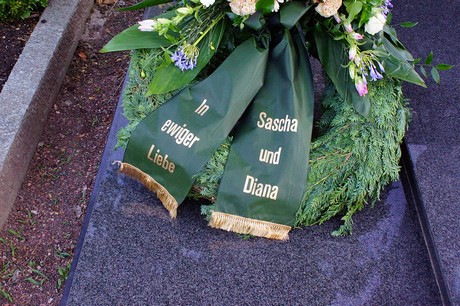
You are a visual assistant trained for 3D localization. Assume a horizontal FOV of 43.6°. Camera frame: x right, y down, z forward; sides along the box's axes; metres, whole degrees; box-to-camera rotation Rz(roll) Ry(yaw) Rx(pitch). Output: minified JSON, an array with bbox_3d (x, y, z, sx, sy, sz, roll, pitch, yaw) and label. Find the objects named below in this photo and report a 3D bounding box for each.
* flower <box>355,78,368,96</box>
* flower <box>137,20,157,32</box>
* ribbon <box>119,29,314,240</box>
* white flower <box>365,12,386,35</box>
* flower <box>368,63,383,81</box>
[{"bbox_3d":[0.320,-0.162,1.400,0.034,0.048,0.034,-12,3,0],"label":"flower"},{"bbox_3d":[-0.222,-0.337,1.530,0.053,0.031,0.031,-3,0,-3],"label":"flower"},{"bbox_3d":[-0.030,-0.068,1.350,0.469,0.125,0.559,0,64,0],"label":"ribbon"},{"bbox_3d":[0.372,-0.331,1.470,0.055,0.055,0.050,13,59,8],"label":"white flower"},{"bbox_3d":[0.352,-0.197,1.390,0.034,0.034,0.044,-15,90,0],"label":"flower"}]

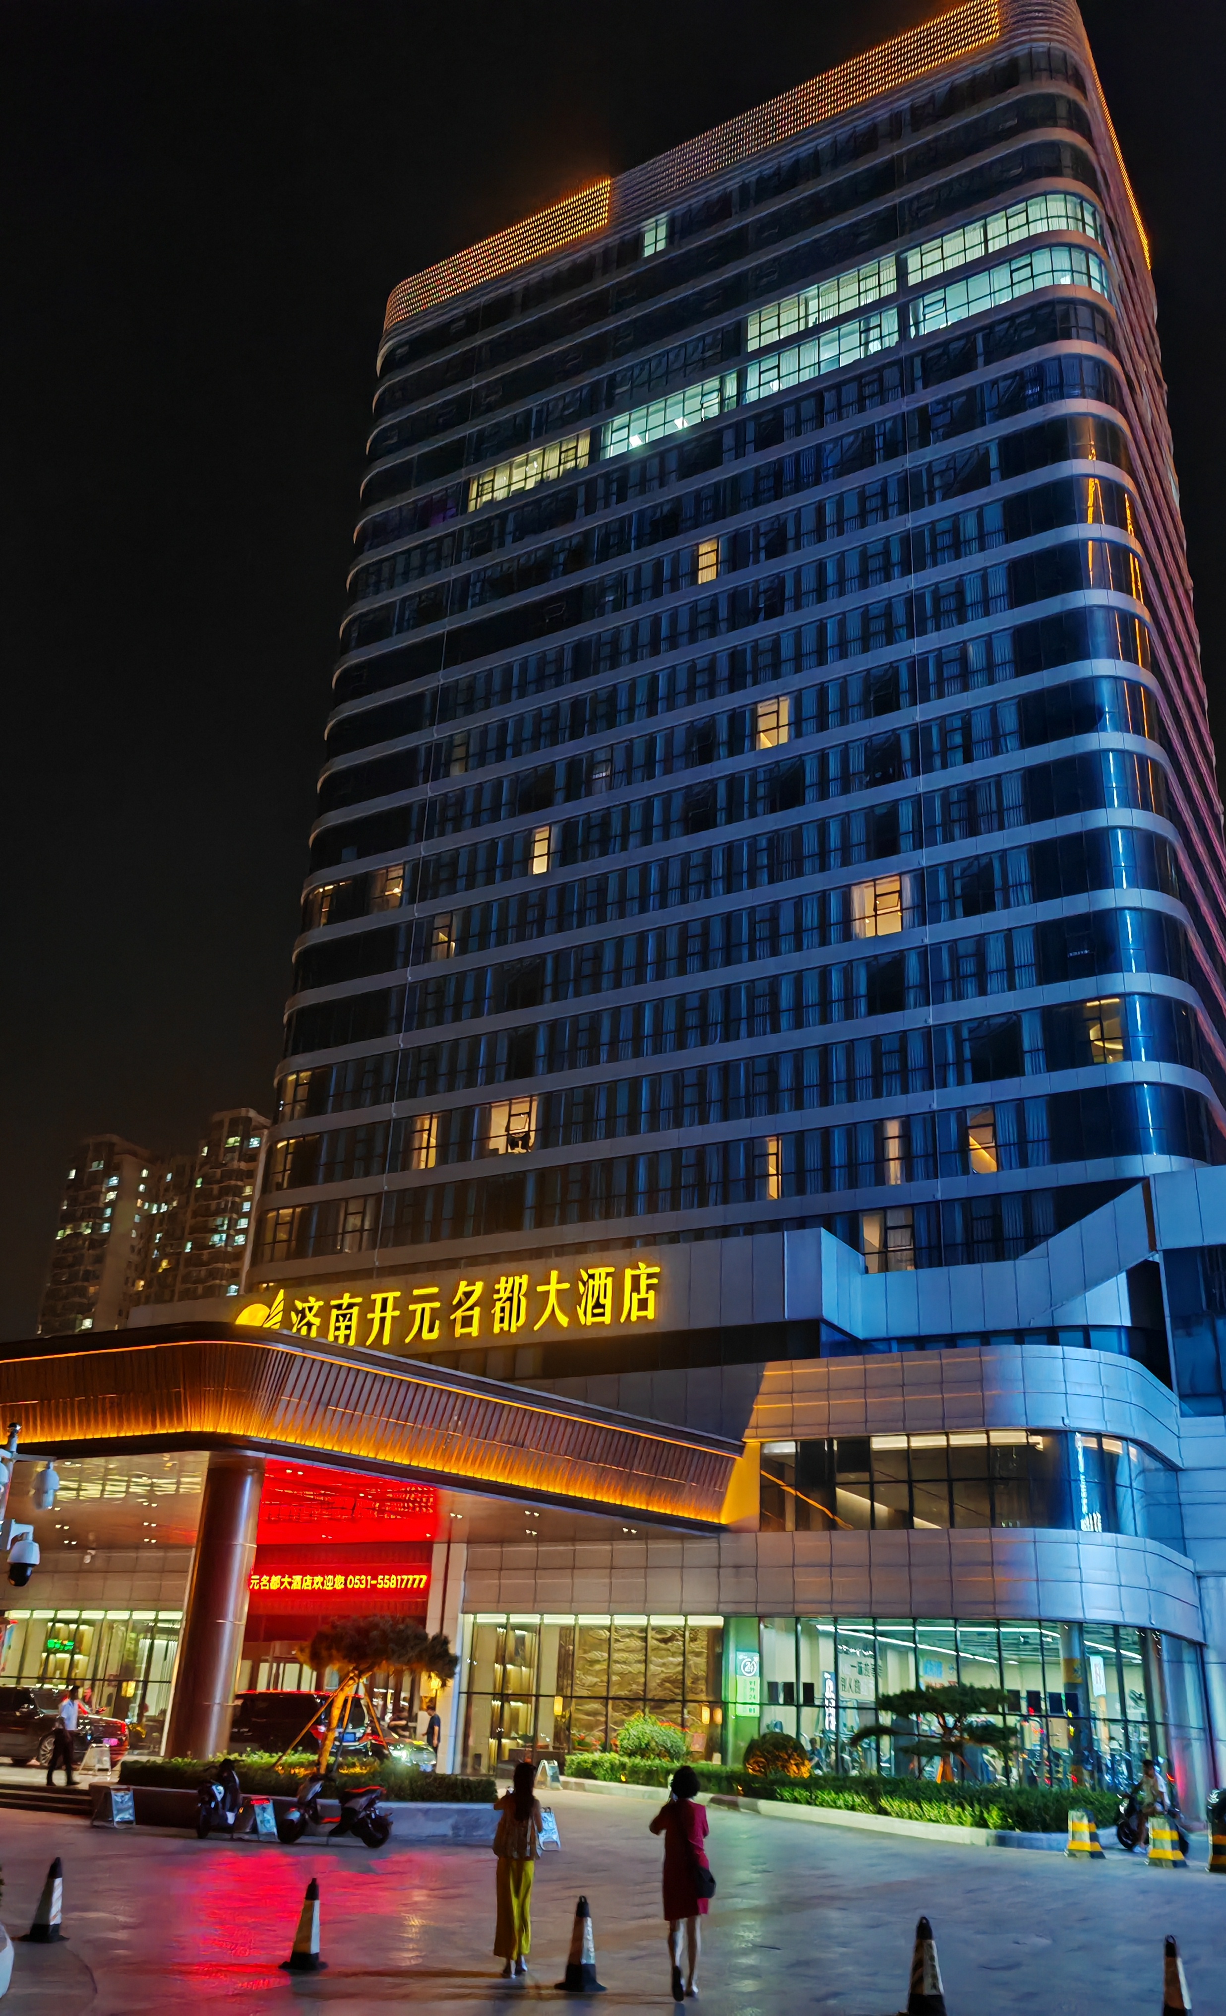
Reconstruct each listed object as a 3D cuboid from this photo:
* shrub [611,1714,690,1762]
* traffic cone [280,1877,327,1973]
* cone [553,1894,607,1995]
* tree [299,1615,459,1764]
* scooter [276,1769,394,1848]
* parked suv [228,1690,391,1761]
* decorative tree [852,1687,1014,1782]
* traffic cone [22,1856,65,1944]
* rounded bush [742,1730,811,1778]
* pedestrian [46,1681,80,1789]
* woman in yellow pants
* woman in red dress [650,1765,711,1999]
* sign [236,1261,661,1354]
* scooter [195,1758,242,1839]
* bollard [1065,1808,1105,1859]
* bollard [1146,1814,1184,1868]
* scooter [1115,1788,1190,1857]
[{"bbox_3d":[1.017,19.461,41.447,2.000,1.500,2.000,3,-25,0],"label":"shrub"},{"bbox_3d":[-2.641,7.874,13.559,0.360,0.680,0.360,-4,-26,14],"label":"traffic cone"},{"bbox_3d":[-0.245,7.428,12.503,0.370,0.650,0.370,3,-25,1],"label":"cone"},{"bbox_3d":[-4.576,13.361,30.157,2.900,2.800,2.500,3,-25,0],"label":"tree"},{"bbox_3d":[-4.532,13.078,25.711,1.850,1.080,0.700,3,-25,0],"label":"scooter"},{"bbox_3d":[-8.139,17.289,37.483,4.900,1.800,1.920,-13,-29,30],"label":"parked suv"},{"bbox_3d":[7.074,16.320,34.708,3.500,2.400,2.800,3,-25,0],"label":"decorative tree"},{"bbox_3d":[-4.944,7.786,13.755,0.370,0.640,0.370,10,-26,-14],"label":"traffic cone"},{"bbox_3d":[3.975,18.285,38.159,1.650,1.400,1.650,3,-25,0],"label":"rounded bush"},{"bbox_3d":[-10.119,13.460,29.139,0.500,1.720,0.480,1,-25,5],"label":"pedestrian"},{"bbox_3d":[-0.793,7.289,13.389,0.430,1.600,0.380,6,-25,-7],"label":"woman in yellow pants"},{"bbox_3d":[0.567,6.983,12.618,0.480,1.630,0.420,3,-25,0],"label":"woman in red dress"},{"bbox_3d":[-6.762,11.028,58.113,19.343,2.600,0.300,-11,-29,28],"label":"sign"},{"bbox_3d":[-6.334,12.681,25.279,0.680,1.120,1.700,1,-25,4],"label":"scooter"},{"bbox_3d":[8.148,14.256,27.116,0.530,0.760,0.530,24,-33,-38],"label":"bollard"},{"bbox_3d":[9.343,14.095,26.576,0.530,0.760,0.530,24,-33,-38],"label":"bollard"},{"bbox_3d":[10.032,15.135,29.257,1.500,1.060,0.660,-8,-27,22],"label":"scooter"}]

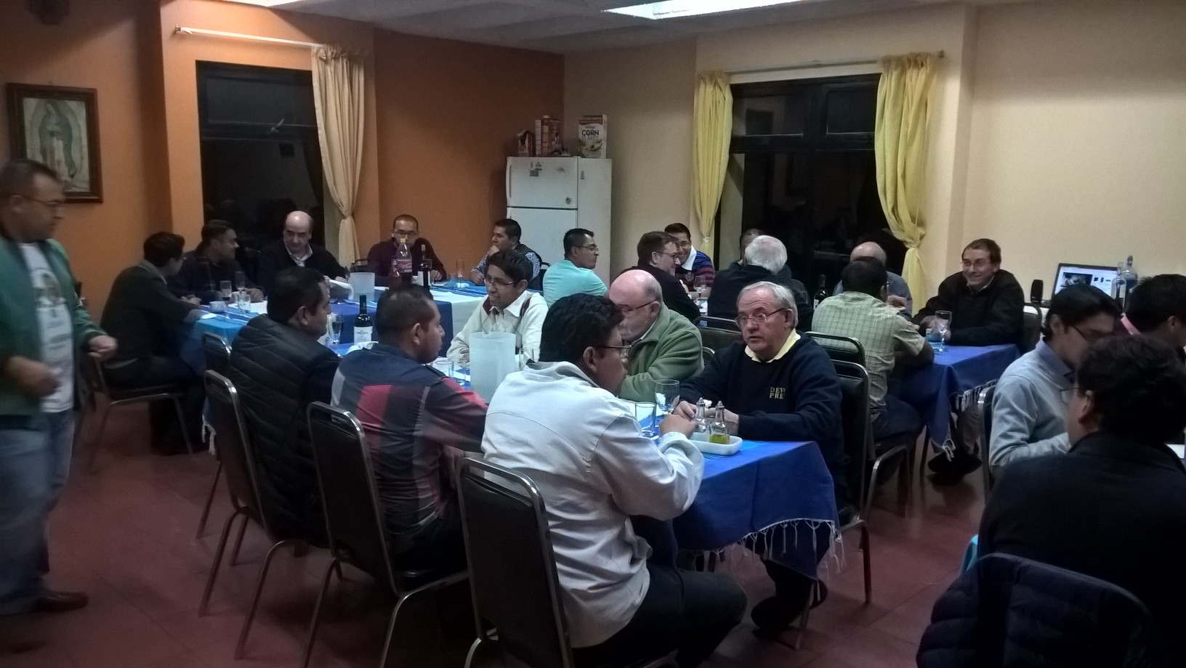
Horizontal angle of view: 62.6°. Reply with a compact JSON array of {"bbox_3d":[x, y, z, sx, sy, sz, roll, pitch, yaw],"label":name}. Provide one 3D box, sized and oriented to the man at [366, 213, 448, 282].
[{"bbox_3d":[-1.243,-0.202,6.911,0.540,1.250,0.750,-6,11,-35],"label":"man"}]

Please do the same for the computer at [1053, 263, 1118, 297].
[{"bbox_3d":[2.663,-0.268,5.324,0.320,0.240,0.375,-8,13,-44],"label":"computer"}]

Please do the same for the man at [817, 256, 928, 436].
[{"bbox_3d":[1.318,0.245,4.491,0.760,1.220,0.530,-8,13,-44],"label":"man"}]

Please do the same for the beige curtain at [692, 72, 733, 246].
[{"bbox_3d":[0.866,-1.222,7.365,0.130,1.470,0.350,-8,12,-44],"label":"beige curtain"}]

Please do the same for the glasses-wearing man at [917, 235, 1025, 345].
[{"bbox_3d":[1.903,0.154,4.967,0.570,1.260,0.750,8,12,38],"label":"glasses-wearing man"}]

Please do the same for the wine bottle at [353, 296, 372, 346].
[{"bbox_3d":[-0.961,-0.006,4.063,0.075,0.305,0.075,-8,12,-44],"label":"wine bottle"}]

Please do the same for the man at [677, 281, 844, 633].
[{"bbox_3d":[0.570,0.405,3.342,0.560,1.220,0.740,8,11,39],"label":"man"}]

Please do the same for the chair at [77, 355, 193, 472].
[{"bbox_3d":[-2.551,0.243,5.318,0.550,0.880,0.450,-8,12,-44],"label":"chair"}]

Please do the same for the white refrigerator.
[{"bbox_3d":[-0.282,-0.654,8.520,0.670,1.730,0.640,6,10,30],"label":"white refrigerator"}]

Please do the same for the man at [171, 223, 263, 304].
[{"bbox_3d":[-2.382,-0.080,6.219,0.560,1.250,0.740,-8,12,-44],"label":"man"}]

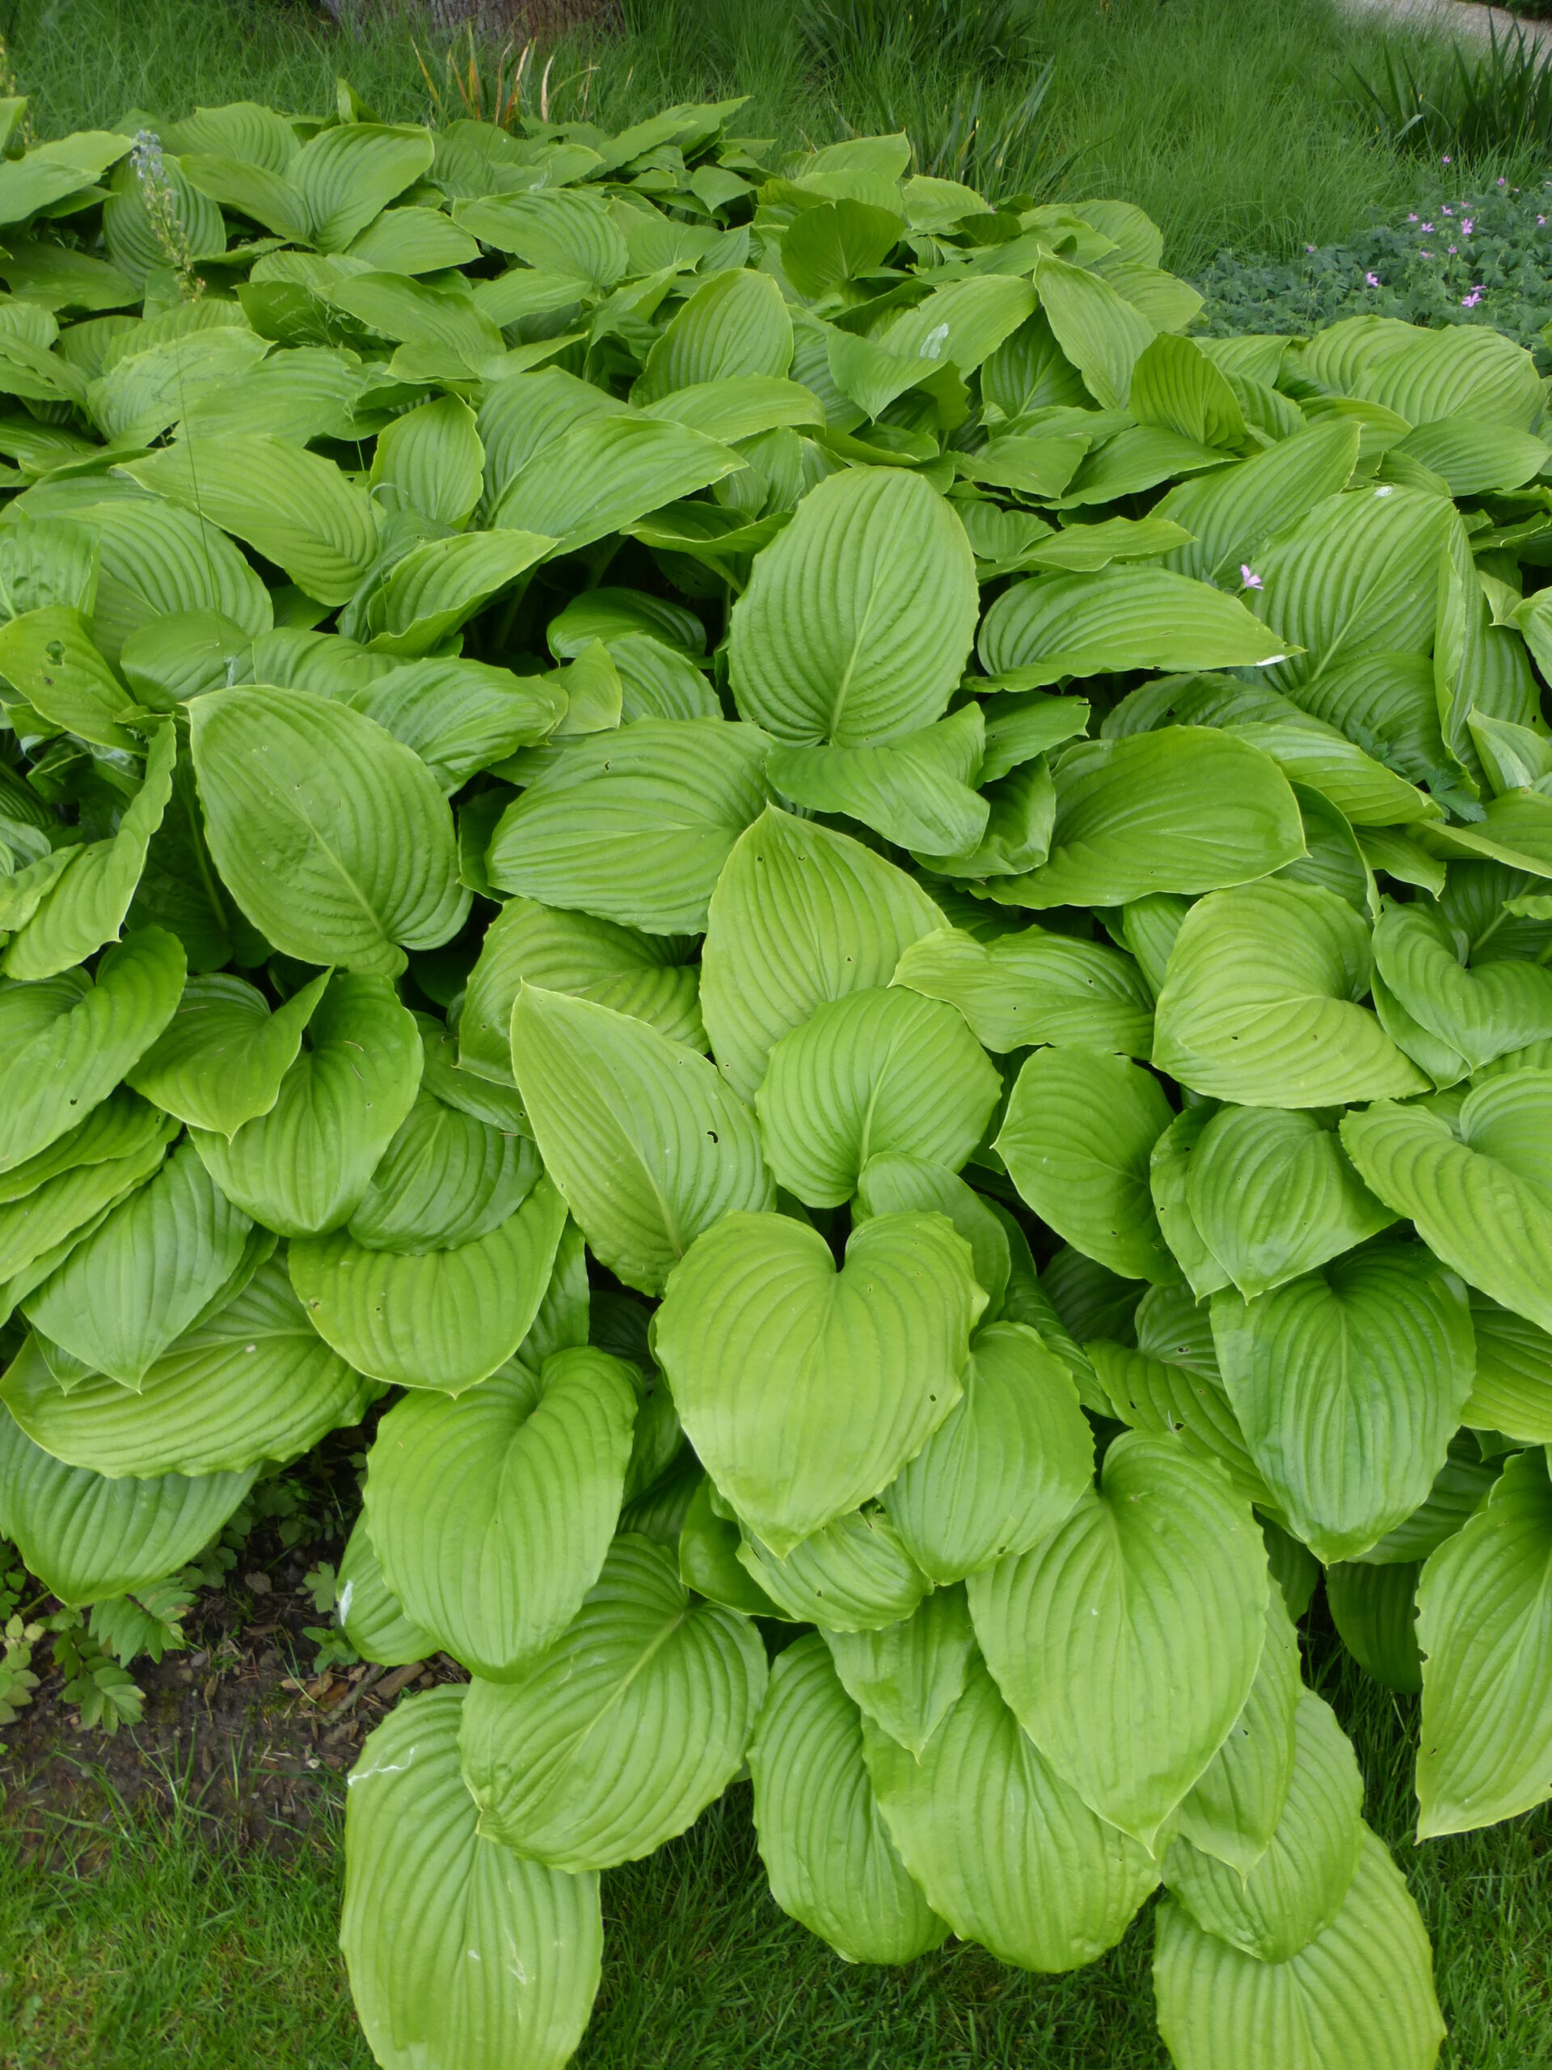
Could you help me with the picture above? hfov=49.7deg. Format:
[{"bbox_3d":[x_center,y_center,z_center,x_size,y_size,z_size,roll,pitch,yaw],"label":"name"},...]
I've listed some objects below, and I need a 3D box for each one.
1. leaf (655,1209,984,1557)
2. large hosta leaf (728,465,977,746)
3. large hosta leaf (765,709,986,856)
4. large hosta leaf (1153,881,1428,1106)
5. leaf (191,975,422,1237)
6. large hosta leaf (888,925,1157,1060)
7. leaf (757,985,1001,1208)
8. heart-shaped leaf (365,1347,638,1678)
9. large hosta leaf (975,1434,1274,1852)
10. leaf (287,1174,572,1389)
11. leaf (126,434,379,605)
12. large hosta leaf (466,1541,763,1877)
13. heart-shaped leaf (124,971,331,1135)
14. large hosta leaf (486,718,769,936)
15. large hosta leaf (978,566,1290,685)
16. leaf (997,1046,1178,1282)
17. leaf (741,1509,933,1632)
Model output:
[{"bbox_3d":[0.027,0.239,1.151,0.220,0.075,0.250,7,83,1],"label":"leaf"},{"bbox_3d":[0.074,-0.405,1.580,0.215,0.050,0.275,11,69,4],"label":"large hosta leaf"},{"bbox_3d":[0.105,-0.243,1.576,0.220,0.090,0.185,39,71,3],"label":"large hosta leaf"},{"bbox_3d":[0.405,-0.034,1.330,0.205,0.065,0.175,-18,64,-3],"label":"large hosta leaf"},{"bbox_3d":[-0.367,0.056,1.310,0.175,0.060,0.220,-1,63,-1],"label":"leaf"},{"bbox_3d":[0.204,-0.039,1.404,0.230,0.060,0.147,4,53,21],"label":"large hosta leaf"},{"bbox_3d":[0.082,0.033,1.298,0.183,0.060,0.218,10,53,7],"label":"leaf"},{"bbox_3d":[-0.201,0.348,1.213,0.195,0.075,0.239,7,84,1],"label":"heart-shaped leaf"},{"bbox_3d":[0.234,0.410,1.140,0.195,0.055,0.270,-6,84,-1],"label":"large hosta leaf"},{"bbox_3d":[-0.268,0.176,1.300,0.210,0.060,0.235,-4,63,-2],"label":"leaf"},{"bbox_3d":[-0.545,-0.535,1.707,0.295,0.060,0.185,25,69,15],"label":"leaf"},{"bbox_3d":[-0.128,0.492,1.233,0.200,0.060,0.260,40,79,24],"label":"large hosta leaf"},{"bbox_3d":[-0.427,0.016,1.310,0.140,0.065,0.155,10,59,6],"label":"heart-shaped leaf"},{"bbox_3d":[-0.124,-0.182,1.470,0.250,0.060,0.200,-9,65,7],"label":"large hosta leaf"},{"bbox_3d":[0.350,-0.387,1.588,0.310,0.075,0.170,-2,61,-14],"label":"large hosta leaf"},{"bbox_3d":[0.245,0.099,1.328,0.185,0.060,0.185,4,63,35],"label":"leaf"},{"bbox_3d":[0.035,0.341,1.160,0.165,0.050,0.125,41,75,-9],"label":"leaf"}]

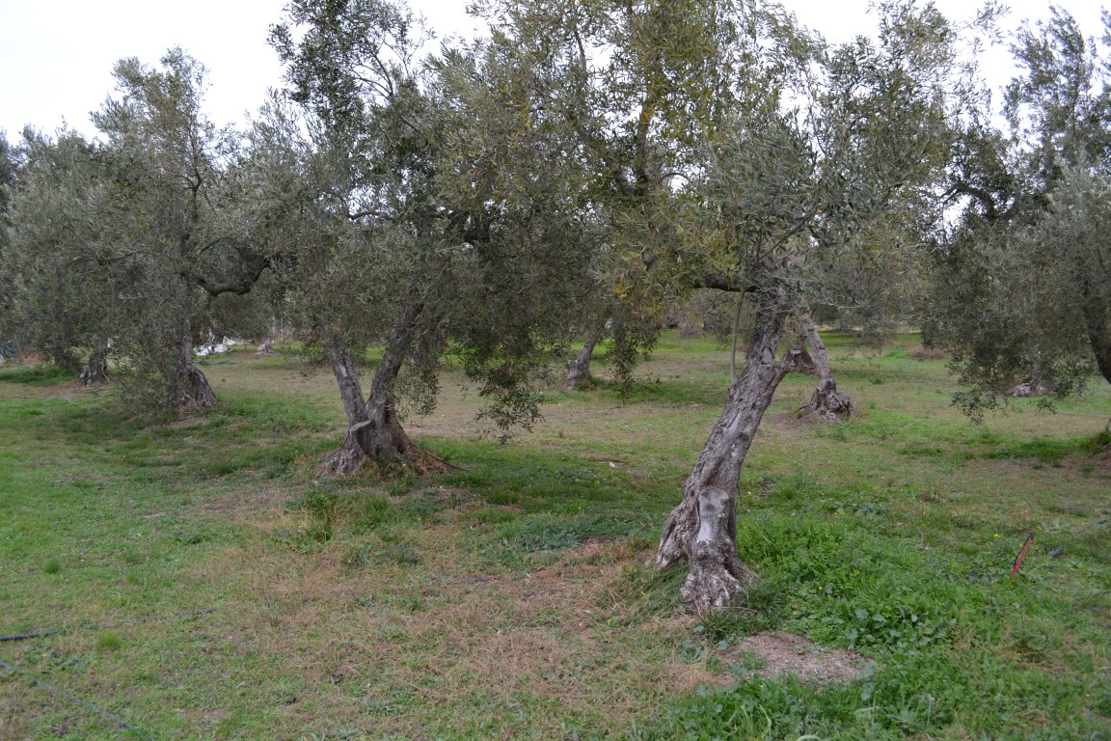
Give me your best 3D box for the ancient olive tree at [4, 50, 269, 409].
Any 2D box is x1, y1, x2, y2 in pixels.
[{"bbox_3d":[-6.766,-2.205,13.234,3.980,5.595,3.900,-2,5,-27],"label":"ancient olive tree"}]

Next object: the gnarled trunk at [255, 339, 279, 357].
[{"bbox_3d":[-9.508,-0.785,27.405,0.720,0.556,0.650,-2,5,-19],"label":"gnarled trunk"}]

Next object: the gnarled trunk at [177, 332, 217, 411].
[{"bbox_3d":[-5.812,-0.017,13.470,0.575,1.196,0.620,-2,5,-23],"label":"gnarled trunk"}]

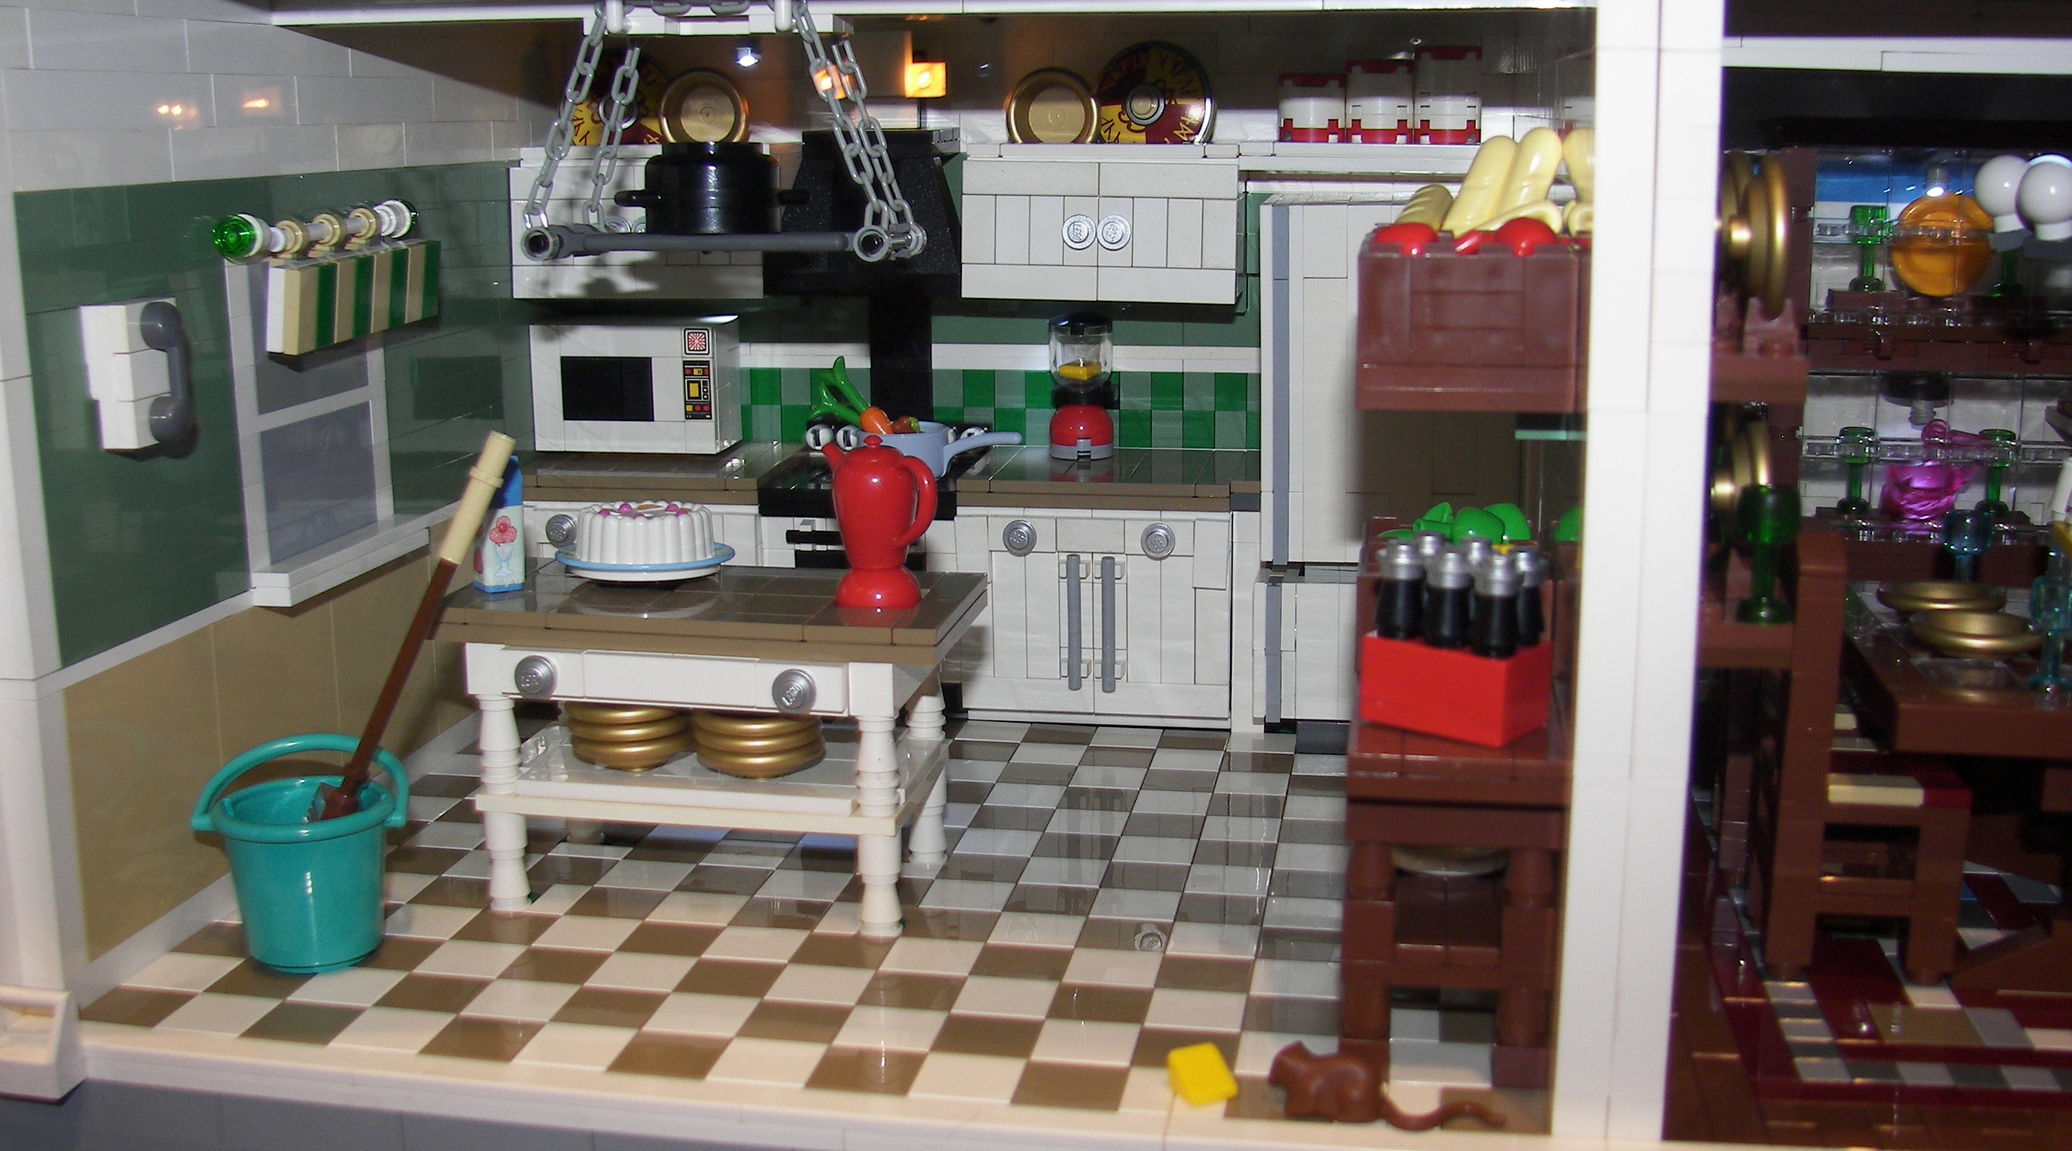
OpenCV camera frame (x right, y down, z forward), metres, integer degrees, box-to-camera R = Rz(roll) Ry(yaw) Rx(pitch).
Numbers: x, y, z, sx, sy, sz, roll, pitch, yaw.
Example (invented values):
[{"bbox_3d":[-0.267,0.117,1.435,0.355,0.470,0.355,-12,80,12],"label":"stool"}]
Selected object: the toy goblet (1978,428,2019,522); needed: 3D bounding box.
[{"bbox_3d":[0.204,-0.021,0.457,0.009,0.019,0.009,2,12,10],"label":"toy goblet"}]

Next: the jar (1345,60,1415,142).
[{"bbox_3d":[0.080,-0.111,0.503,0.016,0.019,0.016,2,12,10],"label":"jar"}]

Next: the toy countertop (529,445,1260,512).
[{"bbox_3d":[-0.033,-0.025,0.545,0.181,0.007,0.056,2,12,9],"label":"toy countertop"}]

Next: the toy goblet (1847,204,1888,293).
[{"bbox_3d":[0.180,-0.071,0.468,0.008,0.018,0.008,2,12,9],"label":"toy goblet"}]

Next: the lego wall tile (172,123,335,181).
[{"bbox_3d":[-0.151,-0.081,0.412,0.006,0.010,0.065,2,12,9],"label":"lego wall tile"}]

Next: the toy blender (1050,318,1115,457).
[{"bbox_3d":[0.011,-0.047,0.530,0.016,0.035,0.016,2,12,9],"label":"toy blender"}]

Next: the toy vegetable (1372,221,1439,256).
[{"bbox_3d":[0.054,-0.047,0.313,0.010,0.009,0.010,2,12,9],"label":"toy vegetable"}]

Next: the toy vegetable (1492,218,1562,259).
[{"bbox_3d":[0.072,-0.048,0.319,0.010,0.009,0.010,2,12,9],"label":"toy vegetable"}]

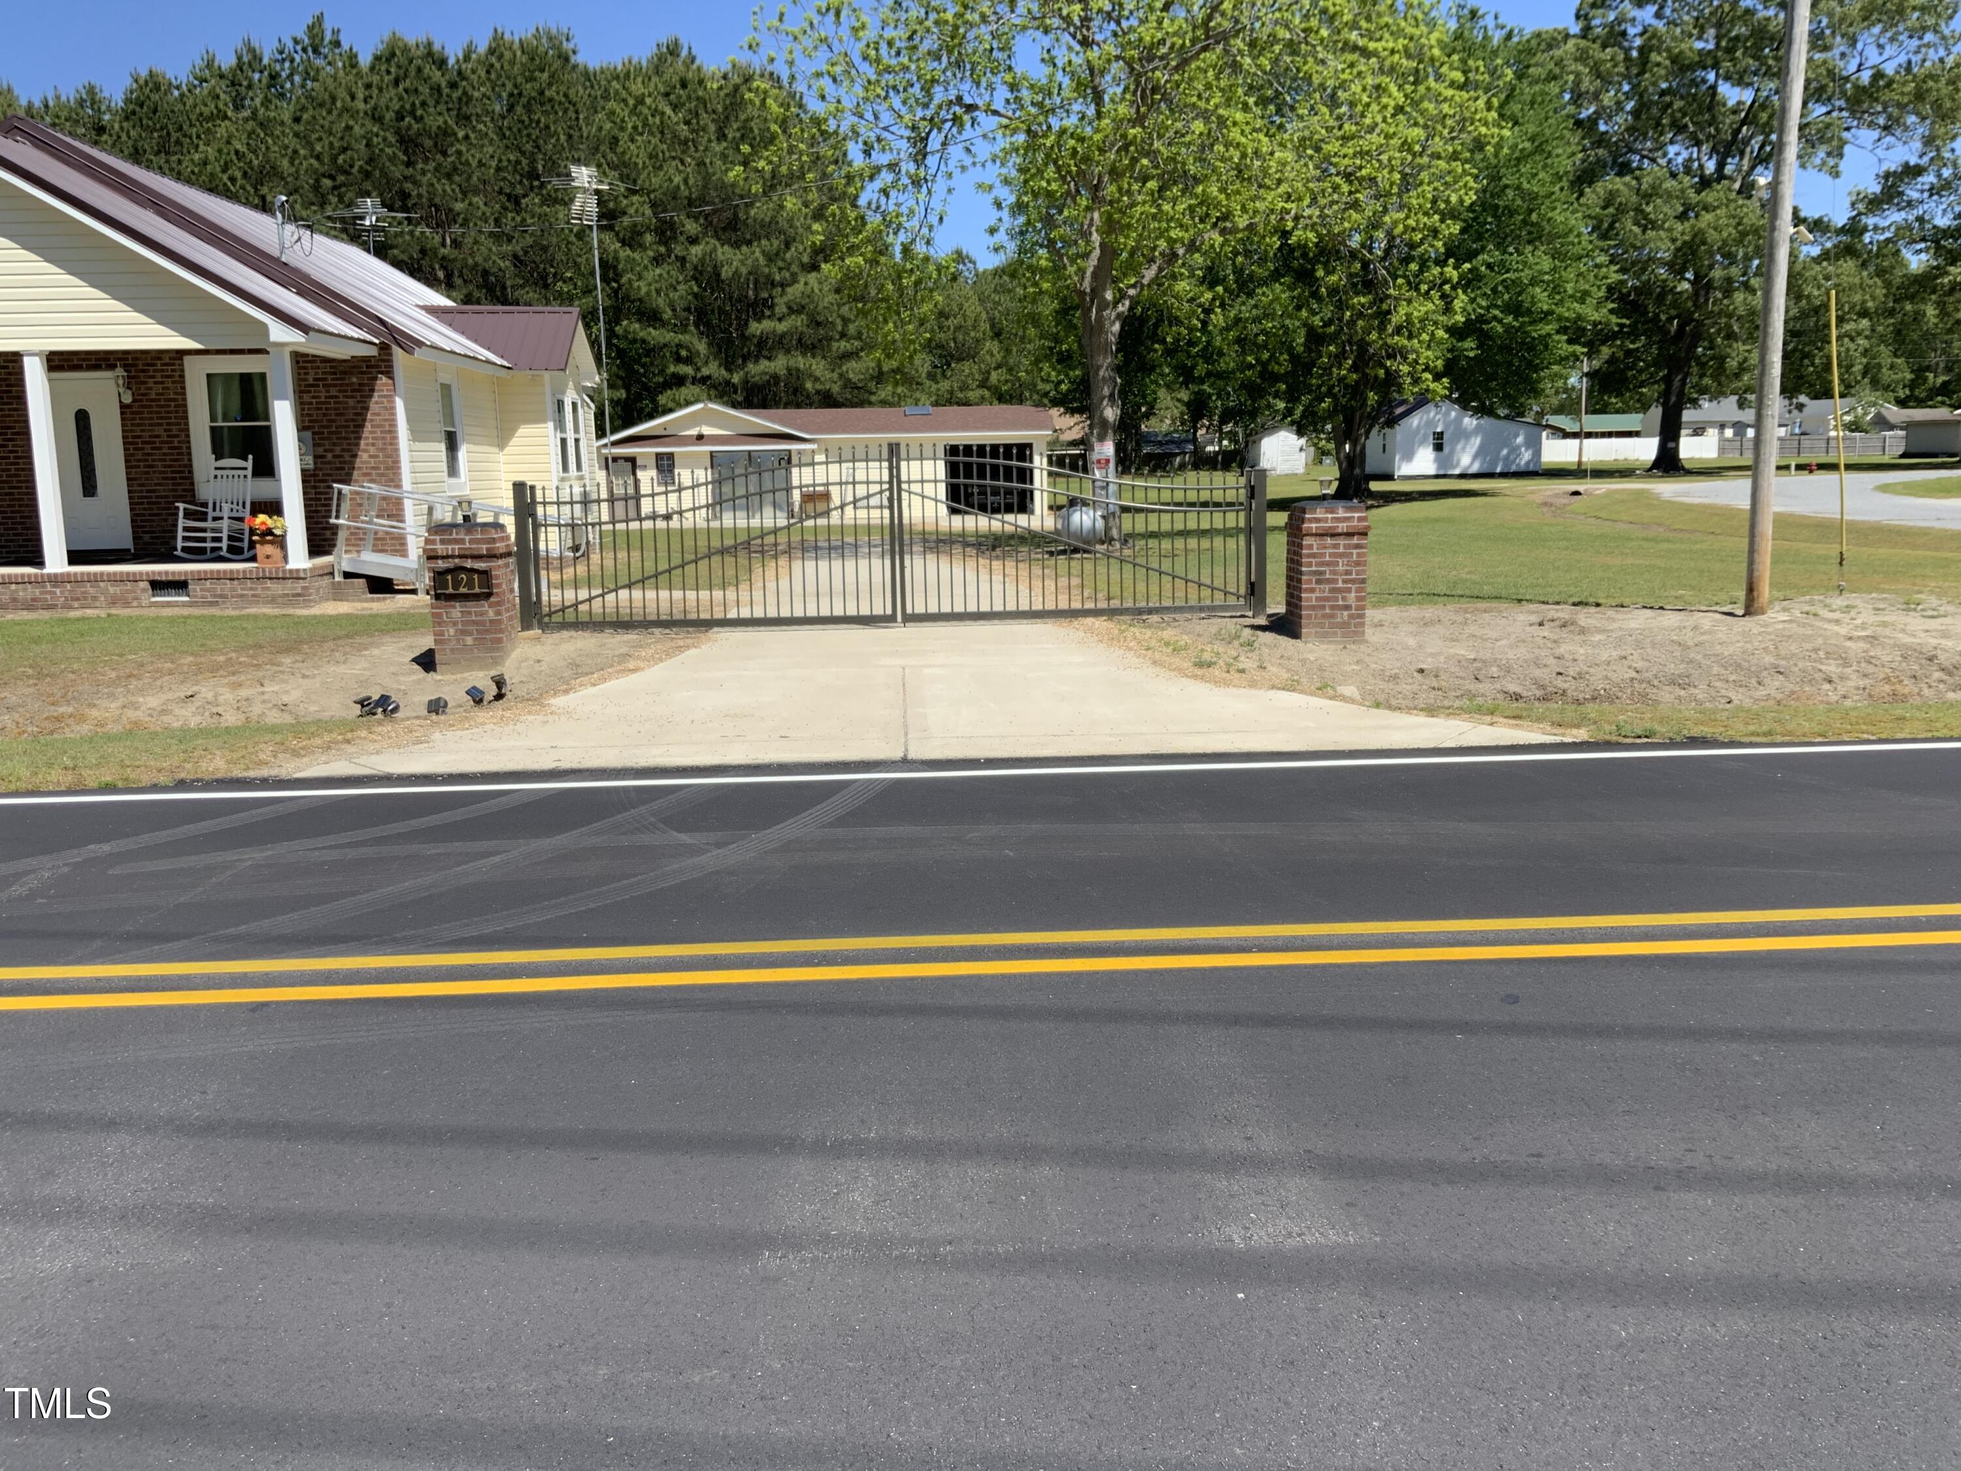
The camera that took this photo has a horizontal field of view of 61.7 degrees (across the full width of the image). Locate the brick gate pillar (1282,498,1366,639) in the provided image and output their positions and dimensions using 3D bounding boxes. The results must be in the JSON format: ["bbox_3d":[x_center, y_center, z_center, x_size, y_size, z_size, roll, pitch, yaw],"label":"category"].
[{"bbox_3d":[2.706,-1.295,12.866,0.540,1.040,0.540,-2,10,-4],"label":"brick gate pillar"}]

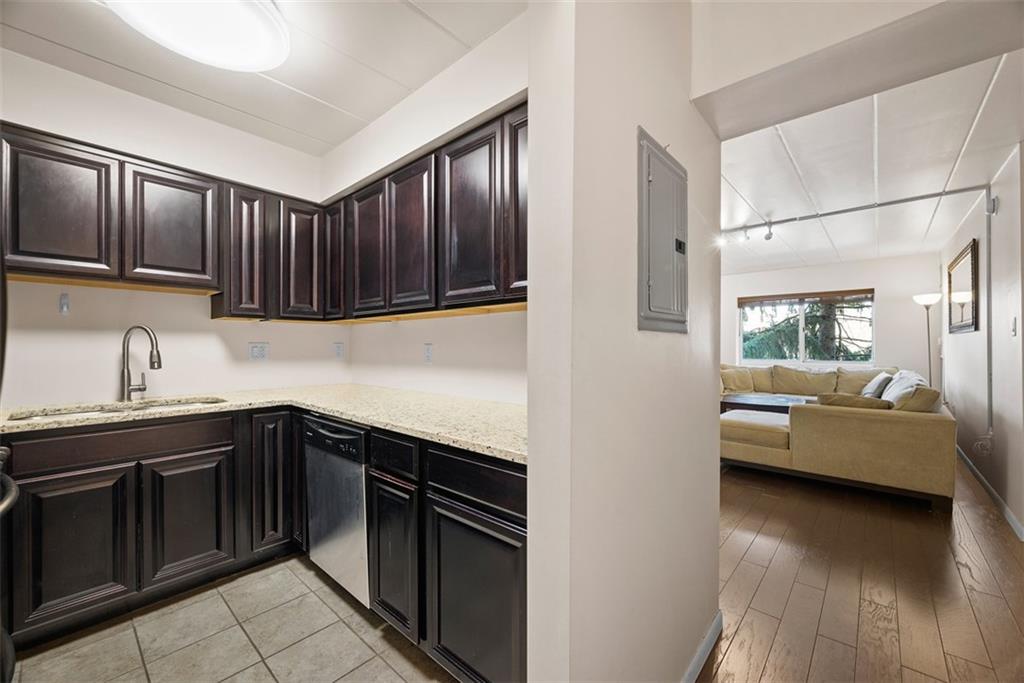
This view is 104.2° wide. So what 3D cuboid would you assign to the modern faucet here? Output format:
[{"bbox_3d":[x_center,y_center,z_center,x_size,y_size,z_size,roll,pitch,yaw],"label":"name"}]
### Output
[{"bbox_3d":[-1.976,0.123,2.143,0.235,0.415,0.110,0,0,10],"label":"modern faucet"}]

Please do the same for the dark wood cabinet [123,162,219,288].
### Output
[{"bbox_3d":[-1.879,-0.587,2.192,0.330,0.585,0.380,-1,-1,42],"label":"dark wood cabinet"}]

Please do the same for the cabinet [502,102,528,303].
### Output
[{"bbox_3d":[0.210,-0.528,1.593,0.400,0.760,0.310,0,-1,41],"label":"cabinet"}]

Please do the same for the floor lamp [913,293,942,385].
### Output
[{"bbox_3d":[5.112,0.325,4.880,0.275,1.830,0.275,-1,-1,42],"label":"floor lamp"}]

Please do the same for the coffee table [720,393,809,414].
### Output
[{"bbox_3d":[3.266,1.011,5.251,0.930,0.450,0.850,0,0,43],"label":"coffee table"}]

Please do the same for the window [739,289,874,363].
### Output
[{"bbox_3d":[4.723,-0.227,6.527,1.800,1.120,0.100,0,0,43],"label":"window"}]

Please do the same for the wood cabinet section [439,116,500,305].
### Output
[{"bbox_3d":[-0.087,-0.525,1.859,0.413,0.756,0.320,-1,-1,41],"label":"wood cabinet section"}]

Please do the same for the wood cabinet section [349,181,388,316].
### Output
[{"bbox_3d":[-0.731,-0.518,2.428,0.436,0.756,0.320,-1,-1,41],"label":"wood cabinet section"}]

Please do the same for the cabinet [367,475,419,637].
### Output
[{"bbox_3d":[-0.280,0.814,1.738,0.360,0.570,0.550,-1,-1,42],"label":"cabinet"}]

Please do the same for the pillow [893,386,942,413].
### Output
[{"bbox_3d":[3.484,0.579,3.494,0.190,0.410,0.550,28,18,39],"label":"pillow"}]

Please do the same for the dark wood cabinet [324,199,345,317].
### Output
[{"bbox_3d":[-1.040,-0.519,2.679,0.260,0.750,0.310,0,-1,41],"label":"dark wood cabinet"}]

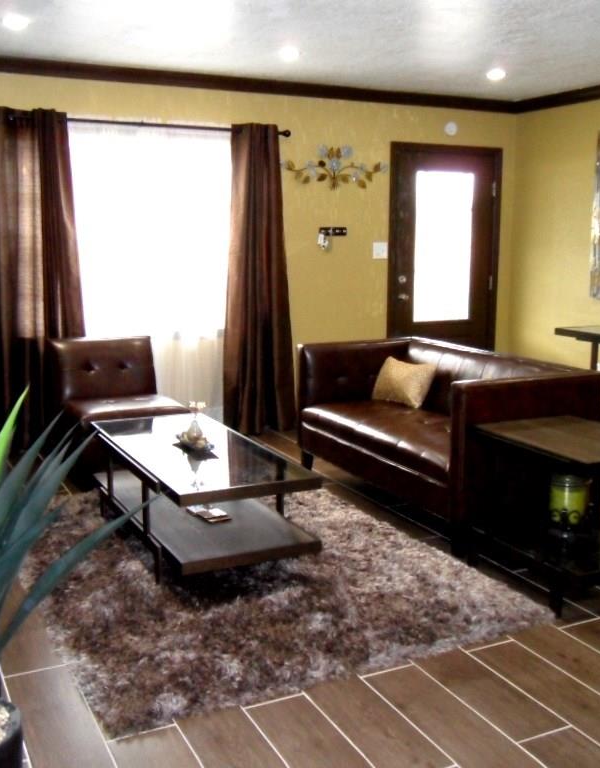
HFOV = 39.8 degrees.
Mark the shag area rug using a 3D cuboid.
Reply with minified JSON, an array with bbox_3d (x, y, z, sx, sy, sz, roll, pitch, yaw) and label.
[{"bbox_3d":[-0.335,0.746,3.755,1.680,0.040,2.390,-5,11,-26],"label":"shag area rug"}]

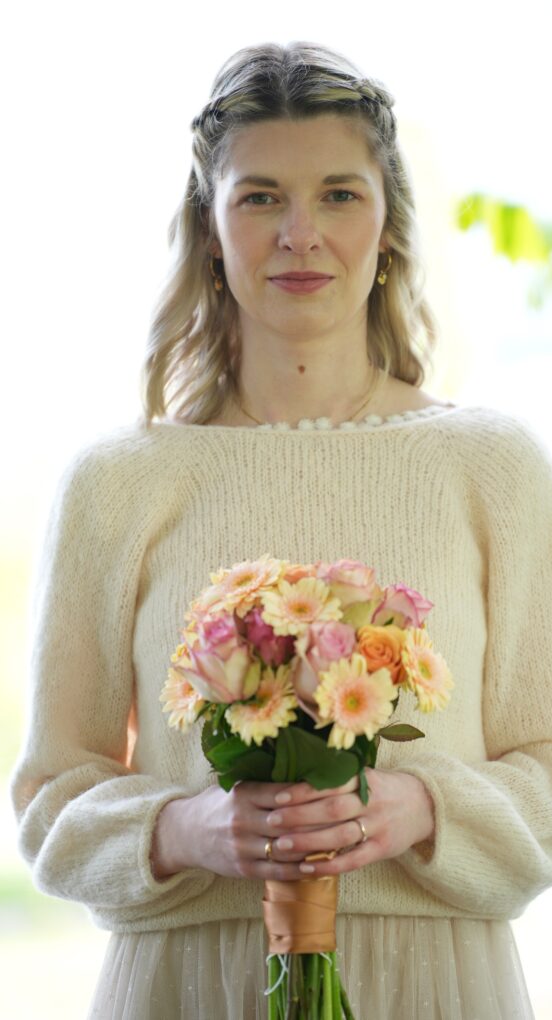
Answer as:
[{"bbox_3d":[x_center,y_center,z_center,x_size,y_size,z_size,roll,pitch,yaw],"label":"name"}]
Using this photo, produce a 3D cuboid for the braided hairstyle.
[{"bbox_3d":[0.011,-0.221,2.850,0.236,0.305,0.215,-1,1,0],"label":"braided hairstyle"}]

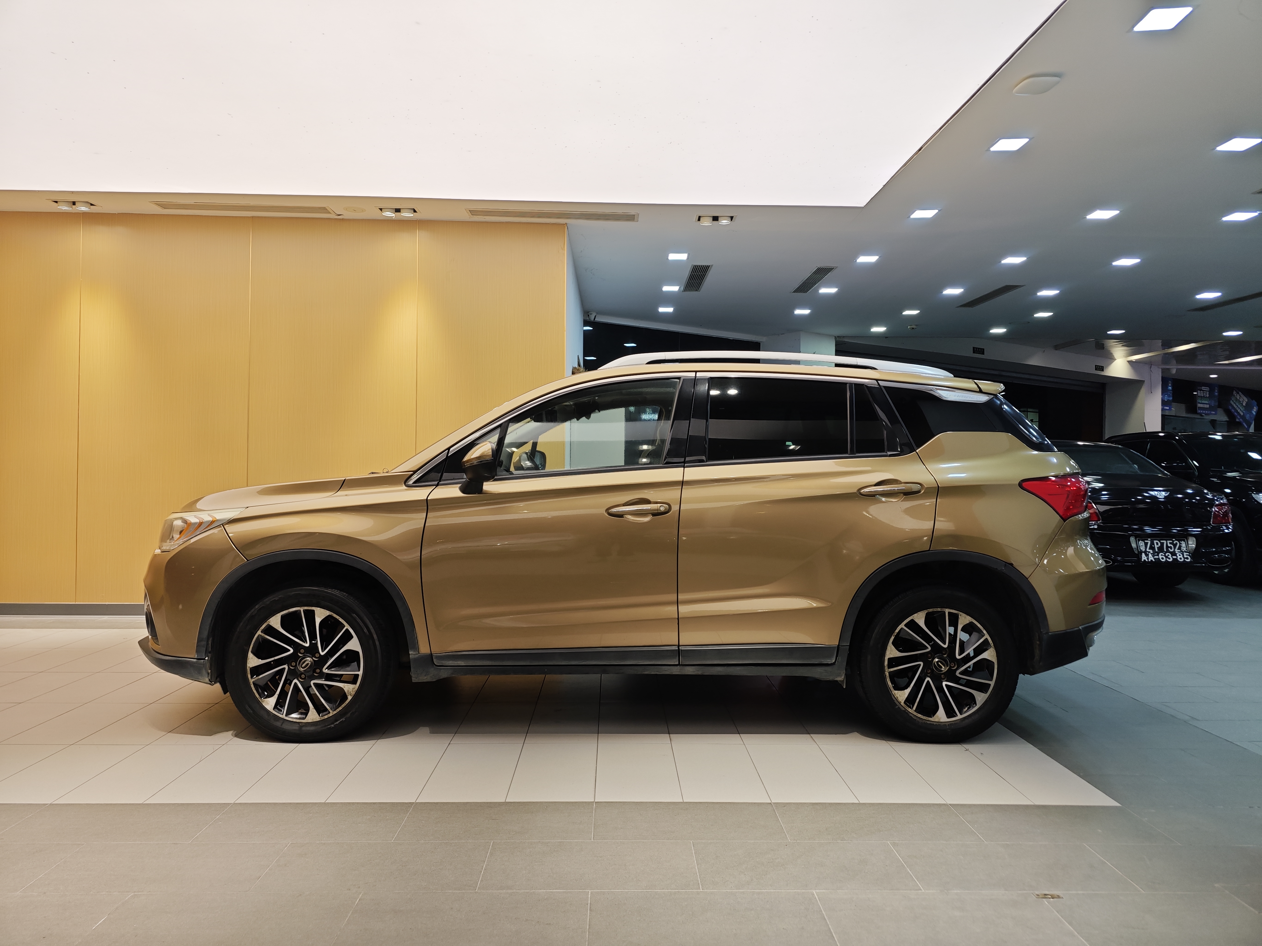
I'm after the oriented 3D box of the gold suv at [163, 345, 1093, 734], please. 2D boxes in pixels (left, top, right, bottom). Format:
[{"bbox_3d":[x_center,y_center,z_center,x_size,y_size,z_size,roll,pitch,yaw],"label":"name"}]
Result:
[{"bbox_3d":[-0.015,0.276,4.391,4.500,1.690,1.880,1,0,-1],"label":"gold suv"}]

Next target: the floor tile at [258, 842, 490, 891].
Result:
[{"bbox_3d":[-0.719,1.125,2.389,0.600,0.012,0.300,1,0,-1],"label":"floor tile"}]

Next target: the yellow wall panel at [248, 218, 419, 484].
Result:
[{"bbox_3d":[-2.281,-0.475,6.431,1.275,2.954,0.030,1,0,-1],"label":"yellow wall panel"}]

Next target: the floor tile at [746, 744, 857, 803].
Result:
[{"bbox_3d":[0.627,1.138,3.175,0.303,0.012,0.606,1,0,-1],"label":"floor tile"}]

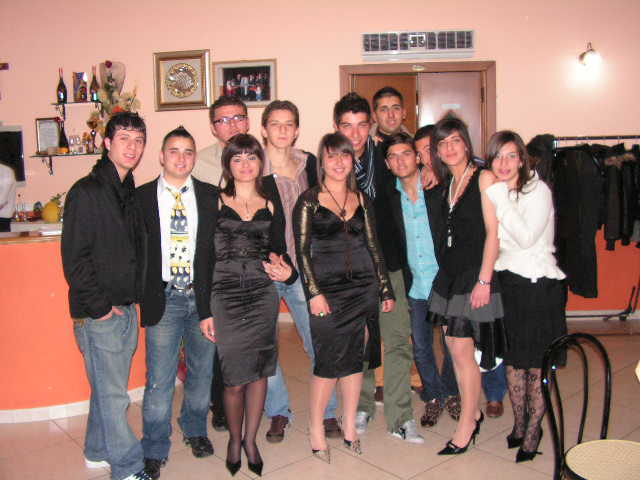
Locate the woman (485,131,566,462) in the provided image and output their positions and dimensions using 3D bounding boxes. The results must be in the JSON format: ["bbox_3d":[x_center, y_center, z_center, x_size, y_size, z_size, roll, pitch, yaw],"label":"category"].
[{"bbox_3d":[1.033,0.268,3.320,0.410,1.603,0.360,3,9,30],"label":"woman"}]

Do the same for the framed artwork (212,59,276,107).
[{"bbox_3d":[-0.643,-1.346,5.752,0.553,0.388,0.030,-1,8,3],"label":"framed artwork"}]

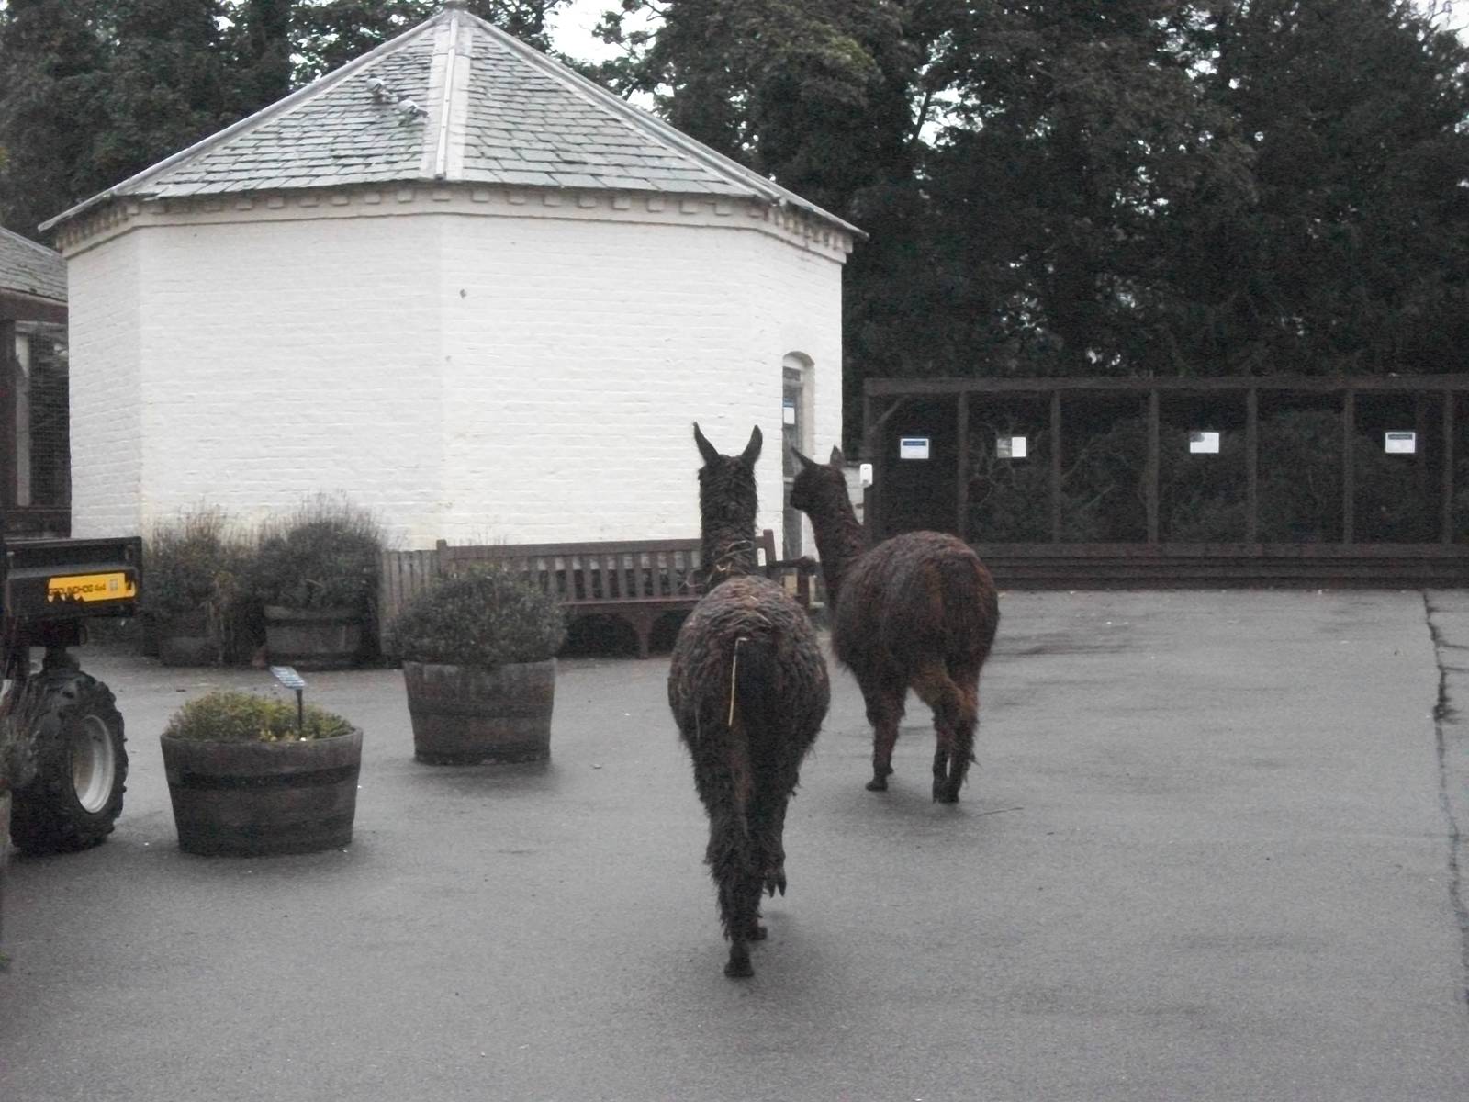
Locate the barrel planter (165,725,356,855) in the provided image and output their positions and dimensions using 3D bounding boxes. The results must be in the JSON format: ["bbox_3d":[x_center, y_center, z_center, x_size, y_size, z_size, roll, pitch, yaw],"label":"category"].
[{"bbox_3d":[-1.683,0.847,9.431,0.715,0.410,0.715,0,2,0],"label":"barrel planter"}]

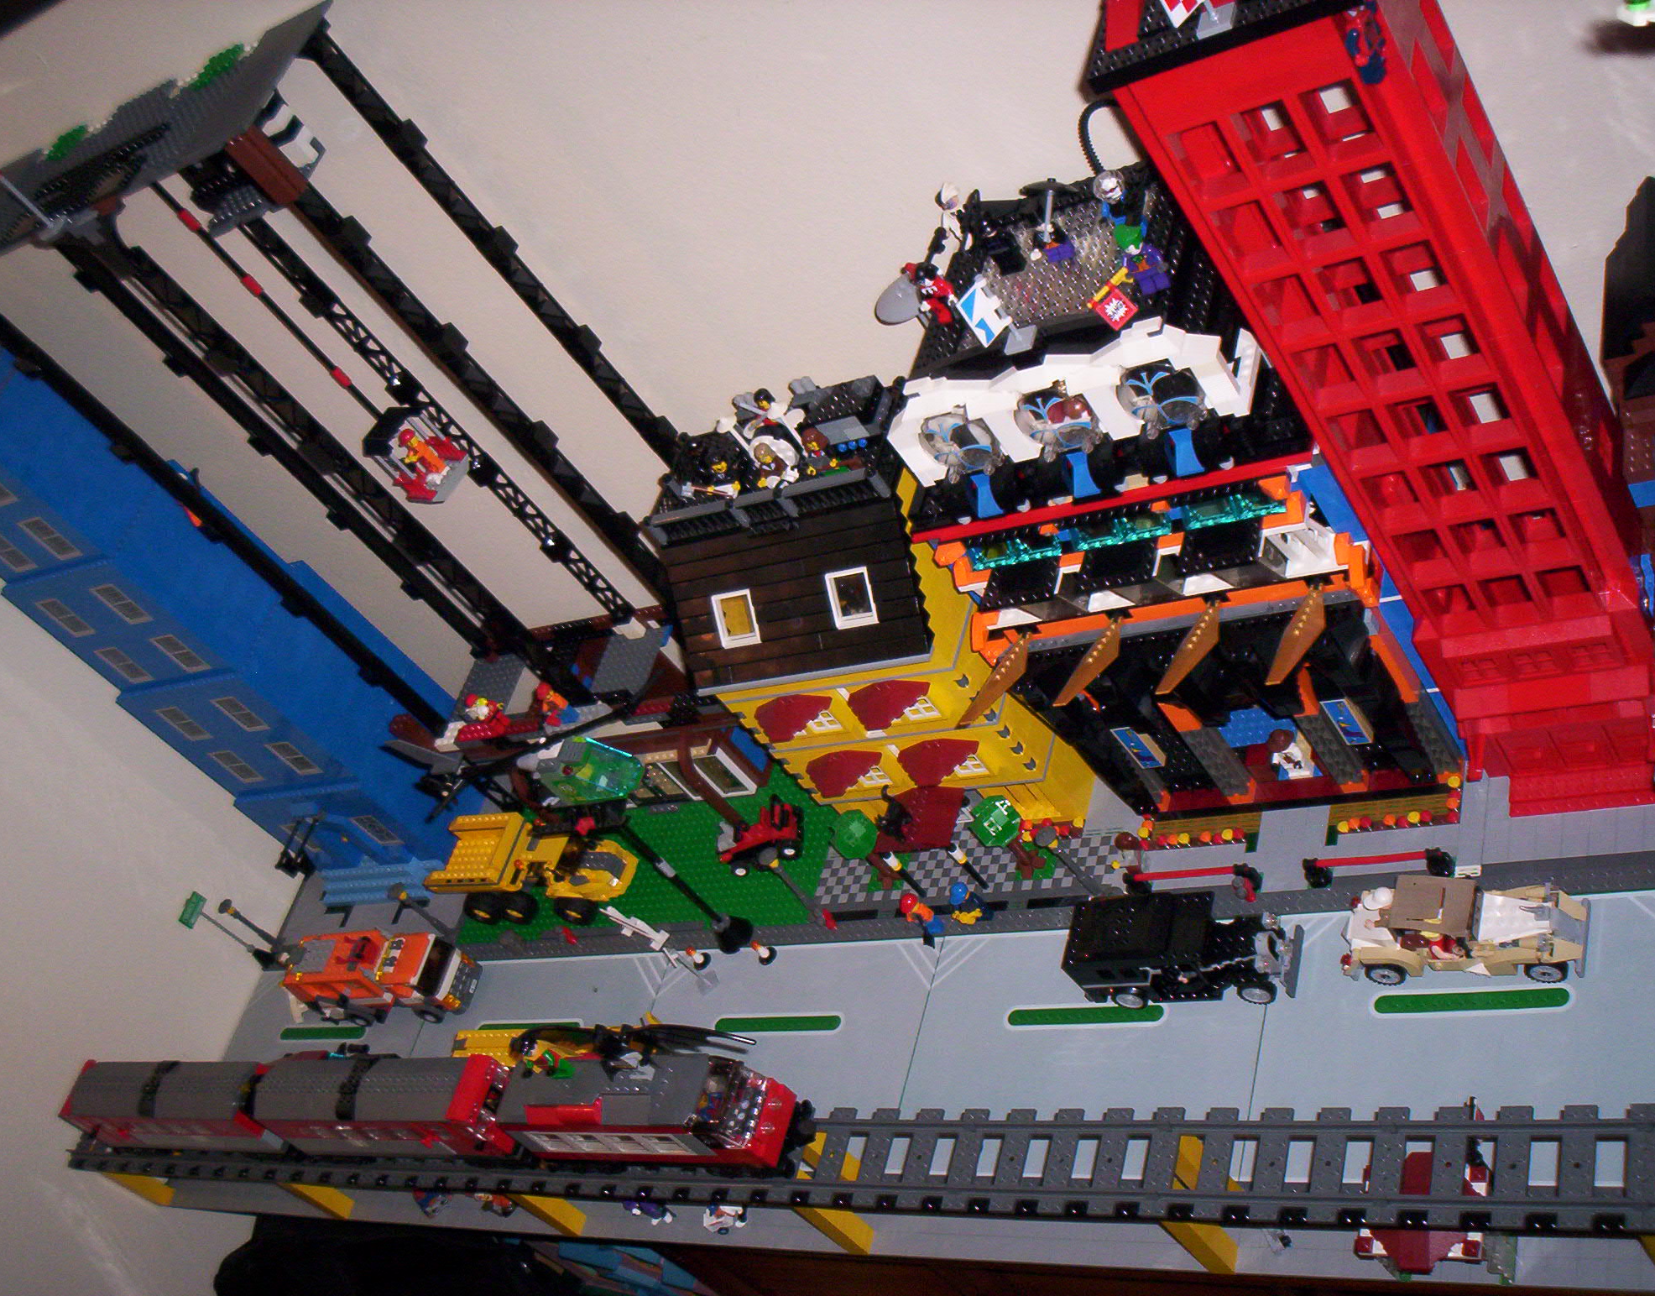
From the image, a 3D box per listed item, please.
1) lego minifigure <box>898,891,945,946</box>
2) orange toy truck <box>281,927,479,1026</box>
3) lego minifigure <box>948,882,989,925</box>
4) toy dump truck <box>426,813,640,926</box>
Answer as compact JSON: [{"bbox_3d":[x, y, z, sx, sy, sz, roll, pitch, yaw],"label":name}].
[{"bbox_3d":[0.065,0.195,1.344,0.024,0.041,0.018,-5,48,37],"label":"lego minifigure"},{"bbox_3d":[-0.384,0.285,1.607,0.171,0.077,0.053,-10,45,33],"label":"orange toy truck"},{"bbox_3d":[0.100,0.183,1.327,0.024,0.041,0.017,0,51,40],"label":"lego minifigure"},{"bbox_3d":[-0.256,0.188,1.598,0.212,0.073,0.072,-7,47,36],"label":"toy dump truck"}]

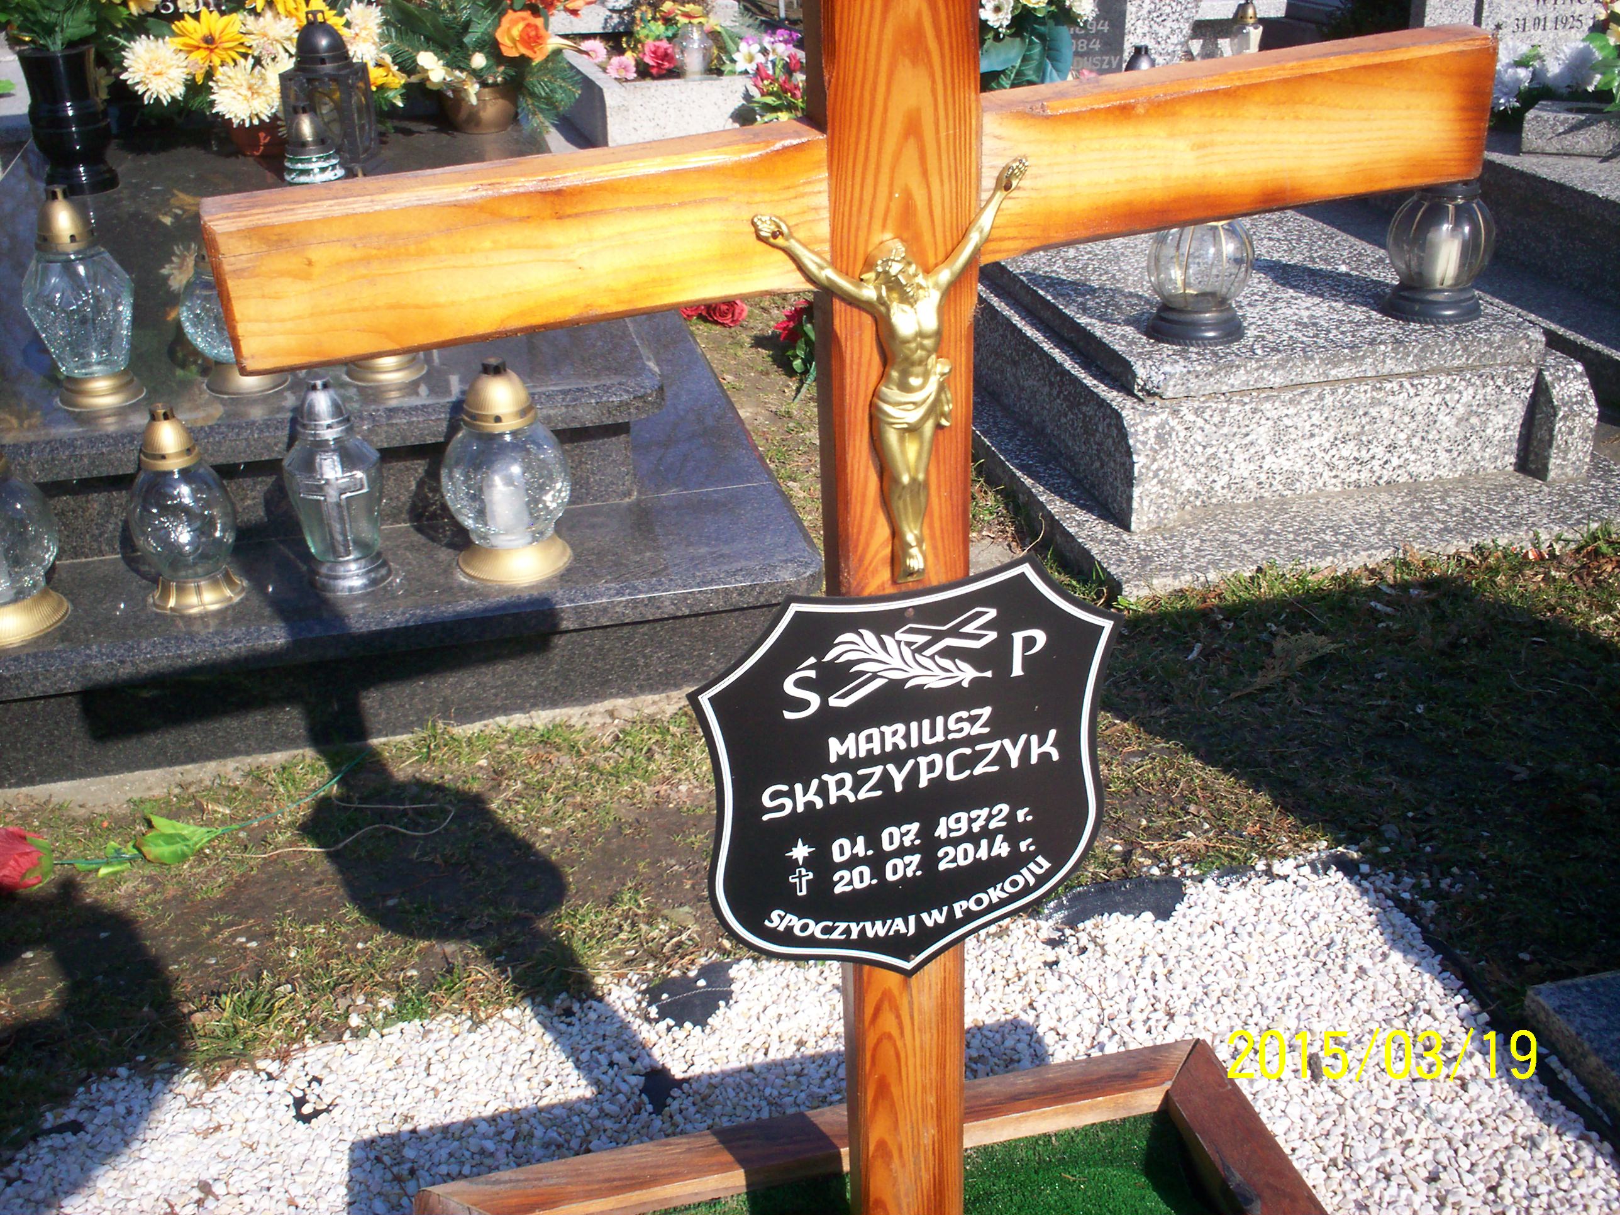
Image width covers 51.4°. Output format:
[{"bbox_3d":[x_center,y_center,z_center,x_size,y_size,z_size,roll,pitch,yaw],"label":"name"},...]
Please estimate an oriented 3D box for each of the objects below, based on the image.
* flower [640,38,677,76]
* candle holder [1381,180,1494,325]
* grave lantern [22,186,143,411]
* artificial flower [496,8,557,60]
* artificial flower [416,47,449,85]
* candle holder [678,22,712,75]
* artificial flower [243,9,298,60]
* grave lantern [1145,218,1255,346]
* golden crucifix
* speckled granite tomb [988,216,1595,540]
[{"bbox_3d":[-0.474,-1.711,5.241,0.114,0.114,0.080,-7,3,-11],"label":"flower"},{"bbox_3d":[1.119,-0.673,2.965,0.186,0.302,0.186,-7,28,-11],"label":"candle holder"},{"bbox_3d":[-1.156,-0.498,2.666,0.168,0.327,0.168,-7,28,-11],"label":"grave lantern"},{"bbox_3d":[-0.697,-1.405,4.134,0.143,0.121,0.090,-7,3,-11],"label":"artificial flower"},{"bbox_3d":[-0.927,-1.327,4.134,0.081,0.088,0.060,-7,7,-11],"label":"artificial flower"},{"bbox_3d":[-0.359,-1.730,5.221,0.099,0.158,0.099,-7,28,-11],"label":"candle holder"},{"bbox_3d":[-1.250,-1.326,3.901,0.129,0.114,0.080,-7,3,-11],"label":"artificial flower"},{"bbox_3d":[0.679,-0.619,2.899,0.178,0.289,0.178,-7,28,-11],"label":"grave lantern"},{"bbox_3d":[0.059,-0.124,1.012,0.162,0.266,0.036,-9,30,-7],"label":"golden crucifix"},{"bbox_3d":[0.792,-0.617,3.493,0.851,0.264,1.450,-7,28,-11],"label":"speckled granite tomb"}]

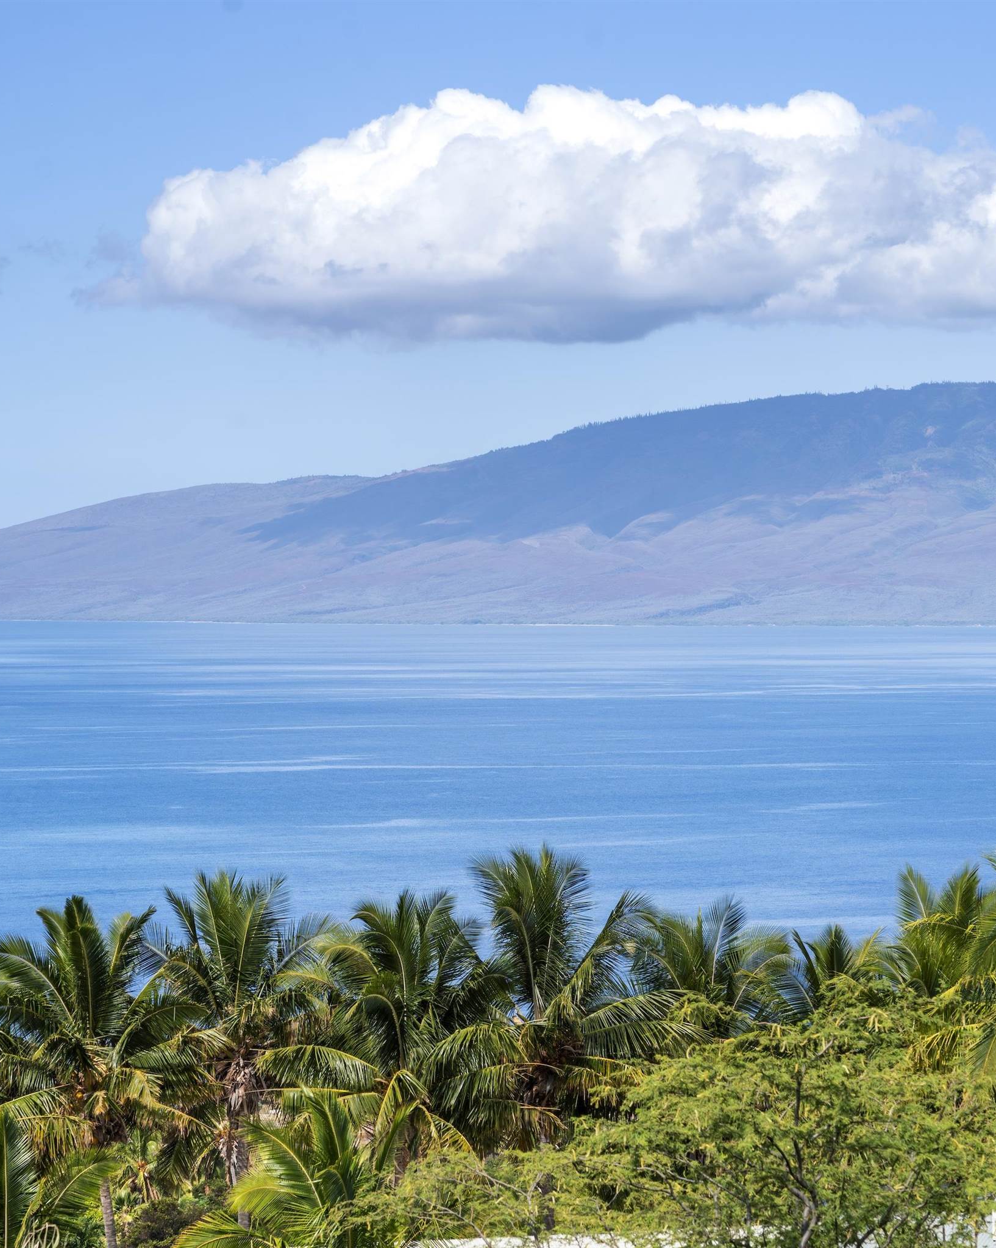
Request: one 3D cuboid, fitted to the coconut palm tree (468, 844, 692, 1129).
[{"bbox_3d":[1.858,11.075,143.058,6.300,10.500,6.300,0,1,0],"label":"coconut palm tree"}]

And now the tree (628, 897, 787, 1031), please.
[{"bbox_3d":[6.431,12.724,165.049,5.700,9.000,5.700,0,1,0],"label":"tree"}]

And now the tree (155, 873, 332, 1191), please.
[{"bbox_3d":[-6.761,11.664,143.057,6.000,10.300,6.000,0,1,0],"label":"tree"}]

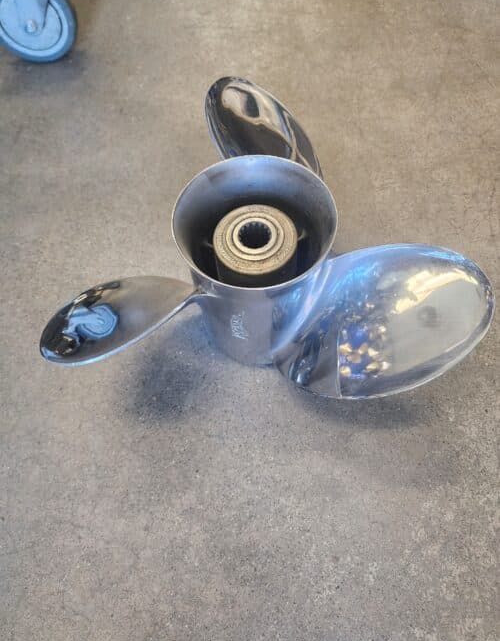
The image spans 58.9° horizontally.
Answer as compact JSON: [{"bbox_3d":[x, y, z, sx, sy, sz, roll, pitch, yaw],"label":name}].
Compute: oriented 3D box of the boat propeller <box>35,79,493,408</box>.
[{"bbox_3d":[0.003,-0.062,0.433,0.334,0.184,0.318,-3,65,0],"label":"boat propeller"}]

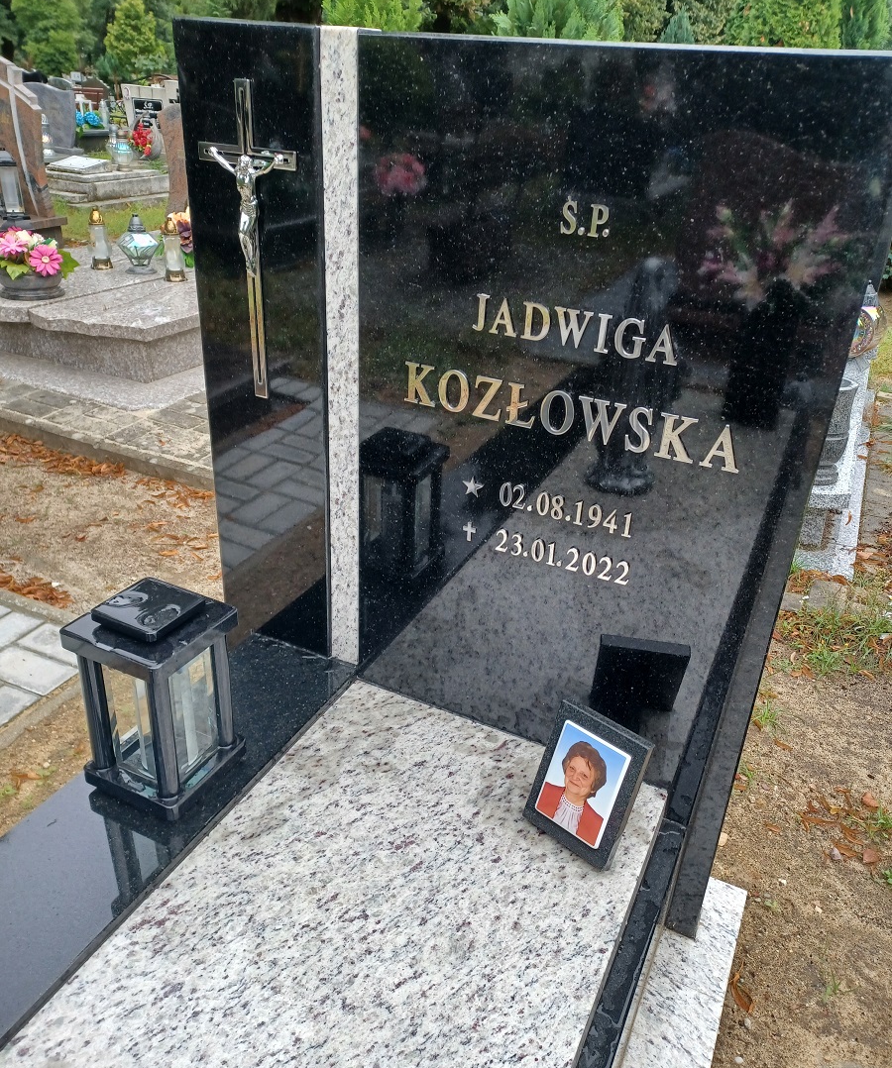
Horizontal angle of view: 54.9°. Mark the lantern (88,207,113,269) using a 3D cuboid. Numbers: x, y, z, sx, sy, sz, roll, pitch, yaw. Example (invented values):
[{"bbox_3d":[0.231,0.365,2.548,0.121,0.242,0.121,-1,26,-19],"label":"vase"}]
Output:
[{"bbox_3d":[-1.502,-1.280,3.715,0.090,0.243,0.090,-8,30,-19],"label":"lantern"}]

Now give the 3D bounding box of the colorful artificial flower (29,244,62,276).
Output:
[{"bbox_3d":[-1.513,-1.035,3.245,0.120,0.120,0.055,-10,31,-22],"label":"colorful artificial flower"}]

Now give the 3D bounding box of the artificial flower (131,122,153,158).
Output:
[{"bbox_3d":[-2.792,-3.620,7.894,0.180,0.270,0.150,-6,30,-17],"label":"artificial flower"}]

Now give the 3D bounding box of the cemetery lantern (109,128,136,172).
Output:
[{"bbox_3d":[-2.693,-3.203,7.151,0.170,0.290,0.170,15,30,21],"label":"cemetery lantern"}]

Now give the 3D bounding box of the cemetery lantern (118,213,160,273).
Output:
[{"bbox_3d":[-1.322,-1.249,3.685,0.176,0.235,0.176,-7,30,-18],"label":"cemetery lantern"}]

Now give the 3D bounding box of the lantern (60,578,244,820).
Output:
[{"bbox_3d":[-0.342,0.190,1.026,0.136,0.251,0.136,15,31,21],"label":"lantern"}]

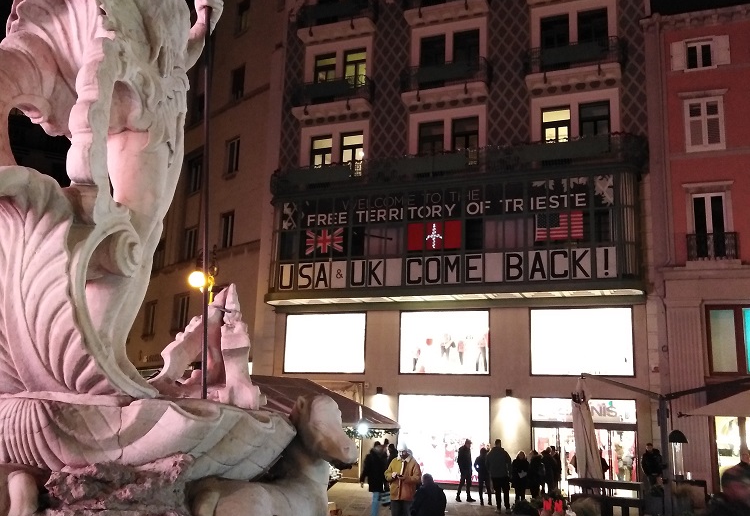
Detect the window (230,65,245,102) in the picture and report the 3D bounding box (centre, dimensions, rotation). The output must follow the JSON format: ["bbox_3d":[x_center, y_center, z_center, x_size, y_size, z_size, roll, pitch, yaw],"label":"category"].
[{"bbox_3d":[-6.056,-7.750,32.334,0.200,1.610,1.134,12,-16,-40],"label":"window"}]

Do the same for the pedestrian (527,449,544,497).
[{"bbox_3d":[4.129,5.792,18.557,0.380,1.612,0.480,-9,-16,42],"label":"pedestrian"}]

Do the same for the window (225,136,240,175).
[{"bbox_3d":[-6.367,-4.557,32.267,0.200,1.650,1.100,12,-16,-41],"label":"window"}]

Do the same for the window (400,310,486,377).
[{"bbox_3d":[2.463,2.981,25.516,3.263,2.261,0.200,-3,-13,21],"label":"window"}]

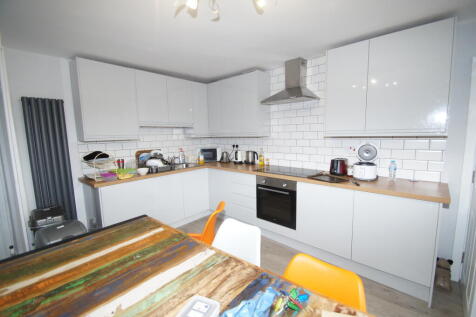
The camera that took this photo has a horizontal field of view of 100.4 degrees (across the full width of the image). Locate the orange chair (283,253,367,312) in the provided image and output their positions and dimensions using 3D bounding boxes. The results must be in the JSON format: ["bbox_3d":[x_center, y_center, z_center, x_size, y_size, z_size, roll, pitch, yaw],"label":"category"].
[{"bbox_3d":[0.294,0.946,0.870,0.460,0.820,0.530,4,9,39],"label":"orange chair"}]

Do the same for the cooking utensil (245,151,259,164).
[{"bbox_3d":[0.224,-0.014,3.369,0.215,0.230,0.165,1,8,17],"label":"cooking utensil"}]

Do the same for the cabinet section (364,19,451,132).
[{"bbox_3d":[1.636,-0.701,1.941,0.583,0.946,0.315,5,9,41],"label":"cabinet section"}]

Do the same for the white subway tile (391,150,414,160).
[{"bbox_3d":[1.777,-0.037,2.134,0.200,0.100,0.010,5,10,41],"label":"white subway tile"}]

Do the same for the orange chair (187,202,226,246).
[{"bbox_3d":[-0.405,0.834,1.962,0.530,0.820,0.470,-1,7,2],"label":"orange chair"}]

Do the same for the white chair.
[{"bbox_3d":[-0.117,0.899,1.346,0.460,0.820,0.530,4,9,39],"label":"white chair"}]

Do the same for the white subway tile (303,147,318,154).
[{"bbox_3d":[1.019,-0.114,2.813,0.200,0.102,0.010,5,9,42],"label":"white subway tile"}]

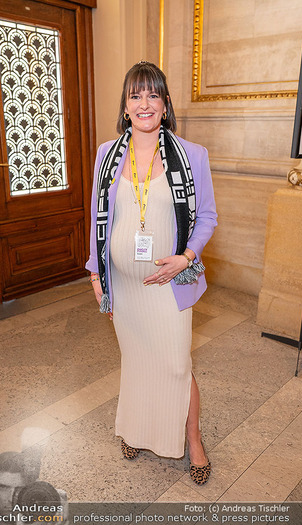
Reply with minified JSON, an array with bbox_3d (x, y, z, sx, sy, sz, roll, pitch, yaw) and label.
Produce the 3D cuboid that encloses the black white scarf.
[{"bbox_3d":[0.003,-0.150,1.669,0.410,0.720,0.270,6,19,18],"label":"black white scarf"}]

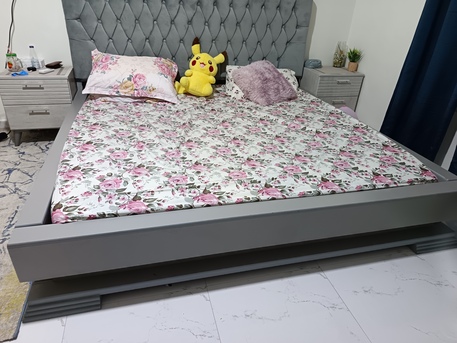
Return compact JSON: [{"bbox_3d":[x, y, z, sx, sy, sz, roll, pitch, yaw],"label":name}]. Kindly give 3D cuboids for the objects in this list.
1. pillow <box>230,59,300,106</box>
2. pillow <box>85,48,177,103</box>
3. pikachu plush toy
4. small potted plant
[{"bbox_3d":[0.305,-0.744,2.654,0.416,0.130,0.421,-22,68,-32],"label":"pillow"},{"bbox_3d":[-0.720,-0.720,2.398,0.702,0.146,0.497,1,56,-13],"label":"pillow"},{"bbox_3d":[-0.235,-0.892,2.710,0.389,0.421,0.259,6,20,-6],"label":"pikachu plush toy"},{"bbox_3d":[1.333,-1.172,3.341,0.154,0.219,0.154,-5,32,-15],"label":"small potted plant"}]

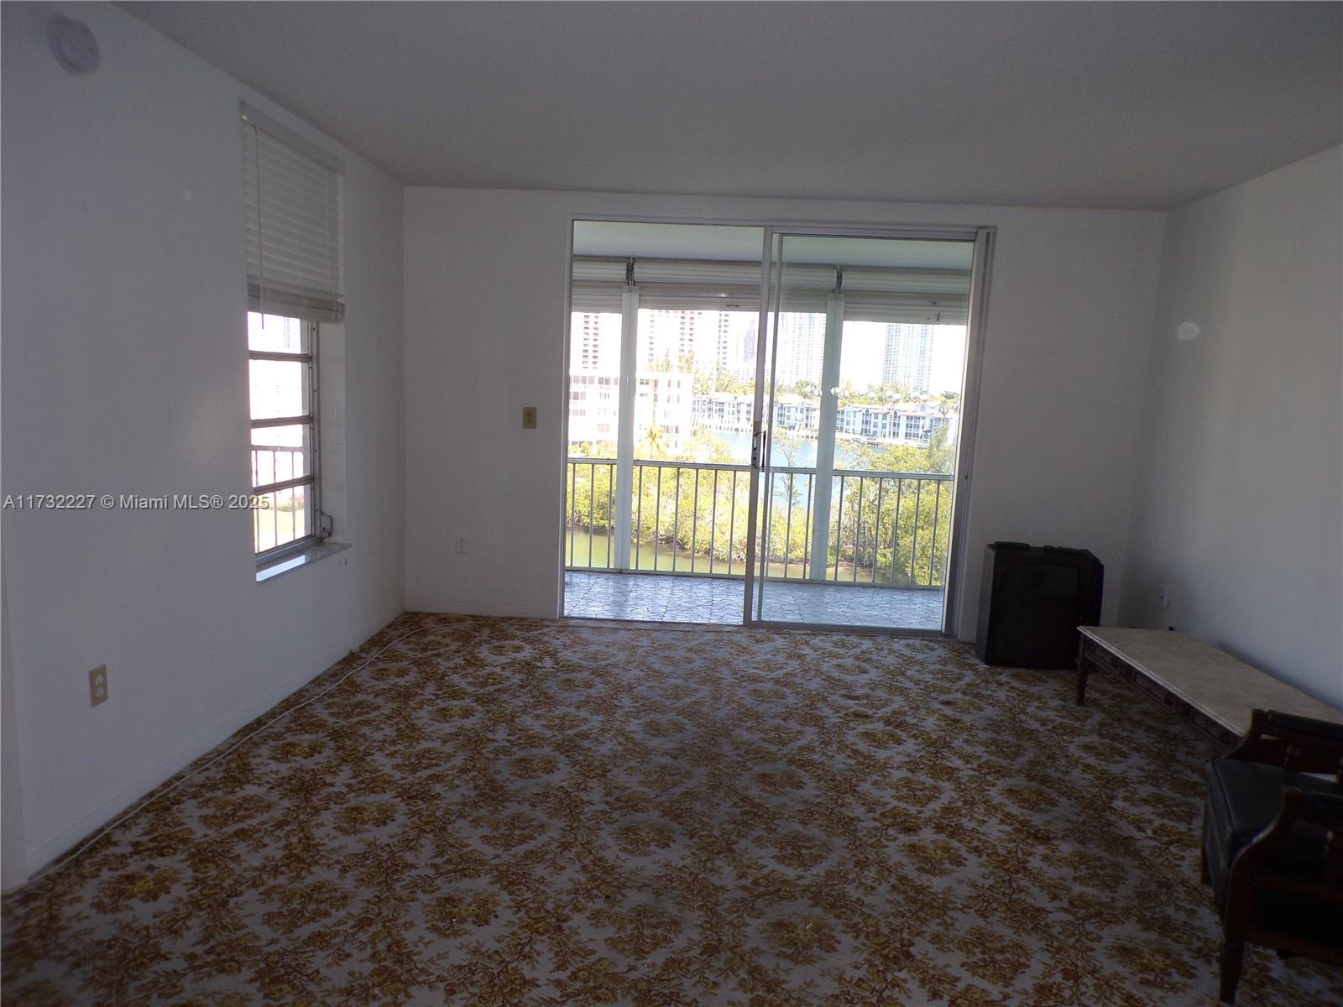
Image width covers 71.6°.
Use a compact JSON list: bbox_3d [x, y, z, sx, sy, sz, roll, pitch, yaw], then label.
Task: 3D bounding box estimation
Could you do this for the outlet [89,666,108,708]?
[{"bbox_3d":[-1.734,0.553,2.824,0.010,0.114,0.072,3,8,3],"label":"outlet"}]

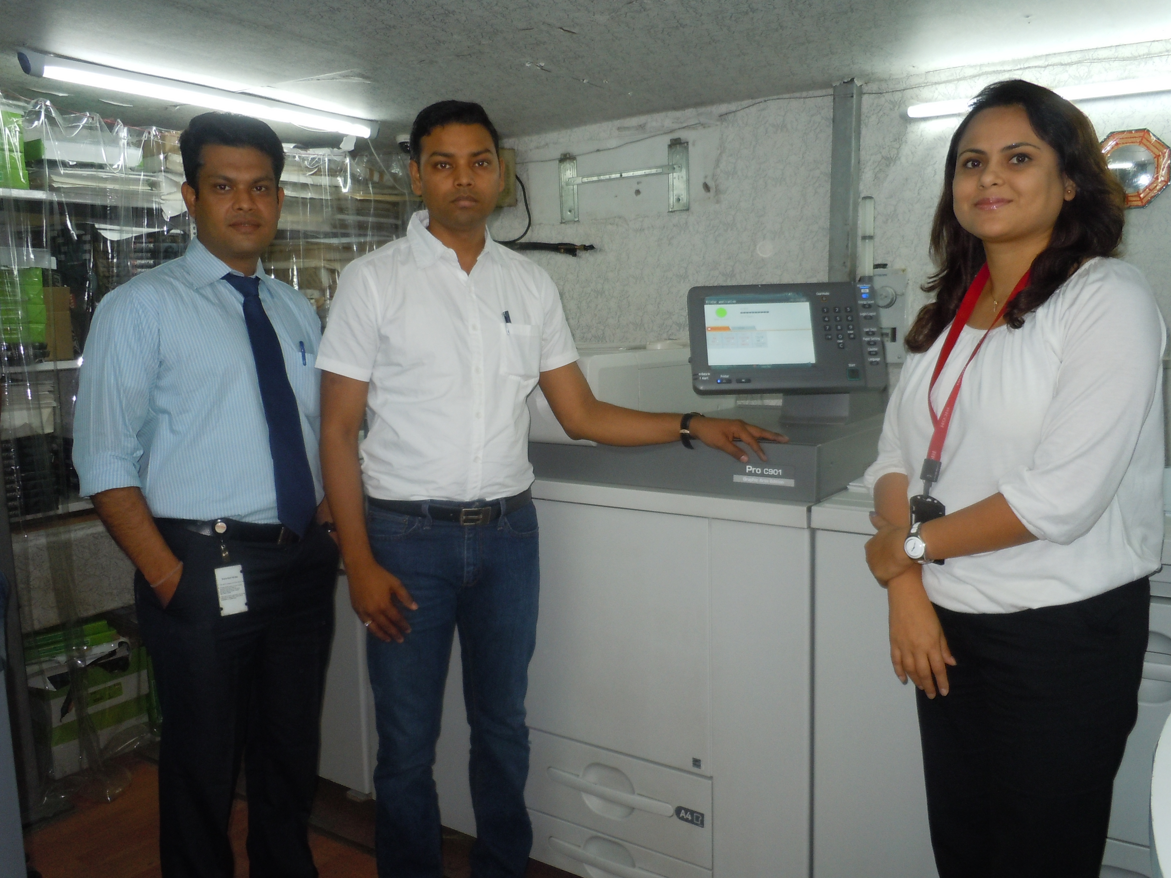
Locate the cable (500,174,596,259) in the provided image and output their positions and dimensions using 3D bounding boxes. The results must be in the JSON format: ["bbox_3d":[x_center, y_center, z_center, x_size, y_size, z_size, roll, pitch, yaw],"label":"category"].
[{"bbox_3d":[-0.177,-0.855,3.604,0.478,0.327,0.060,4,10,33],"label":"cable"}]

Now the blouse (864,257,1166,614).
[{"bbox_3d":[0.583,-0.021,1.330,0.310,0.460,0.415,-7,10,-32],"label":"blouse"}]

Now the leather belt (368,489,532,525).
[{"bbox_3d":[-0.250,0.108,1.740,0.320,0.048,0.240,-5,9,-26],"label":"leather belt"}]

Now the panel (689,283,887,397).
[{"bbox_3d":[0.405,-0.207,1.936,0.394,0.236,0.048,-1,-20,1],"label":"panel"}]

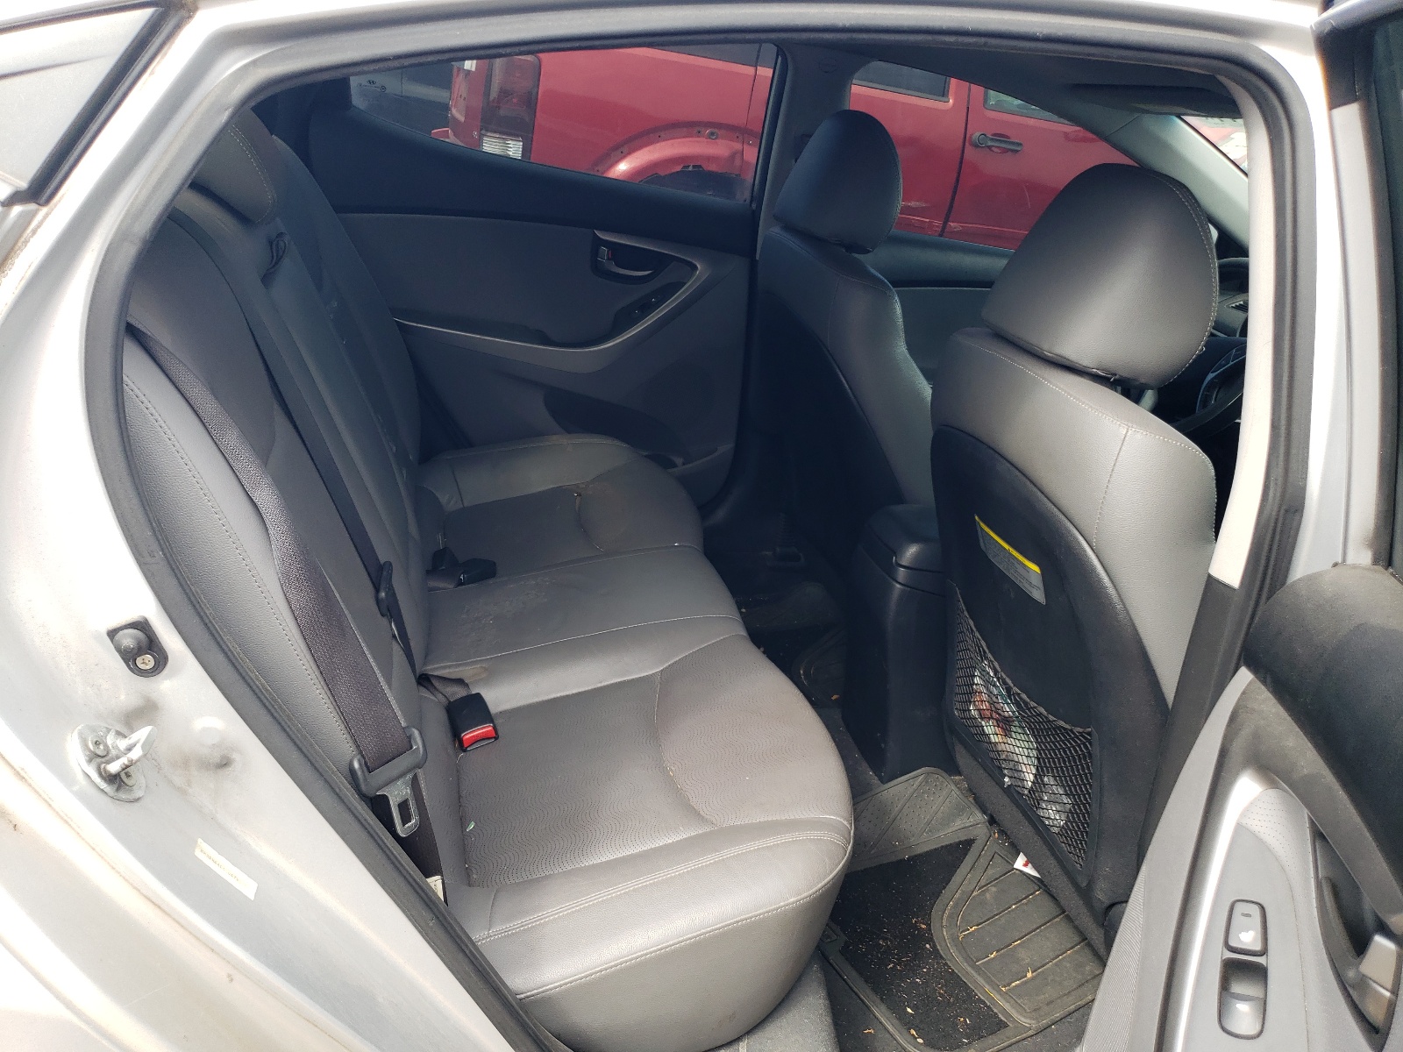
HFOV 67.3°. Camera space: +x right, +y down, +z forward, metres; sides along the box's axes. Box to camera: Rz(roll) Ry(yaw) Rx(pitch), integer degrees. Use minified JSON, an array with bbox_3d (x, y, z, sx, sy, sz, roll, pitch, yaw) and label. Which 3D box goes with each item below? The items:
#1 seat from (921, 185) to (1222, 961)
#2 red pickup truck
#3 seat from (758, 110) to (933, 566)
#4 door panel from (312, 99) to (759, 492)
[{"bbox_3d":[0.675,0.077,1.273,0.840,0.930,0.530,2,24,-17],"label":"seat"},{"bbox_3d":[0.968,-1.734,5.227,4.700,1.780,1.870,-1,25,-23],"label":"red pickup truck"},{"bbox_3d":[0.498,-0.214,1.896,0.840,0.930,0.530,2,24,-17],"label":"seat"},{"bbox_3d":[-0.309,-0.360,1.958,0.810,0.670,0.130,2,24,-17],"label":"door panel"}]

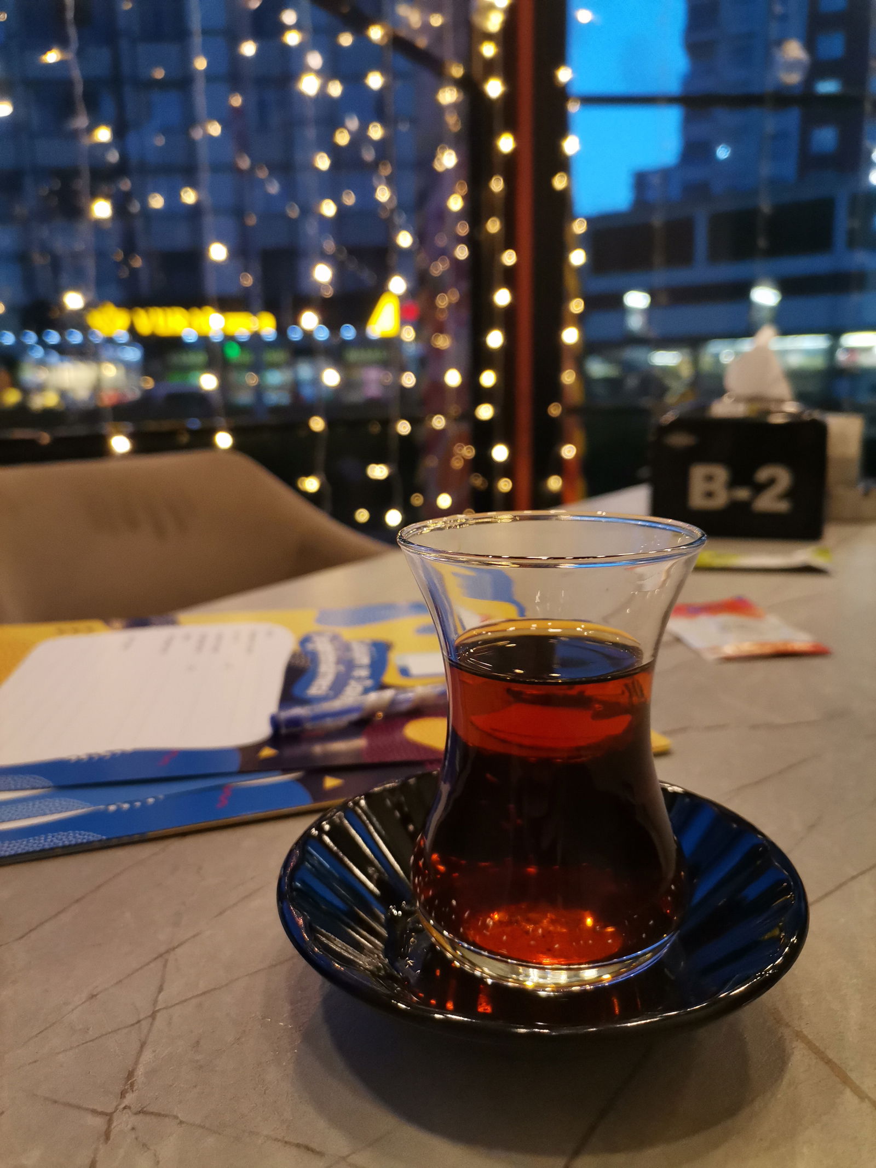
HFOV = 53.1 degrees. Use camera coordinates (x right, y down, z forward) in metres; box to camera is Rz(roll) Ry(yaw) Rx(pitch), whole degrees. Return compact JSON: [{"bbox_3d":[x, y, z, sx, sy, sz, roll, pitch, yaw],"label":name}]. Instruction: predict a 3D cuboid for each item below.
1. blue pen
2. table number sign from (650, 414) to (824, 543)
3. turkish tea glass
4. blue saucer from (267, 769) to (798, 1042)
[{"bbox_3d":[0.006,0.041,0.331,0.140,0.011,0.011,-6,13,-23],"label":"blue pen"},{"bbox_3d":[0.262,-0.099,0.775,0.137,0.100,0.105,2,13,14],"label":"table number sign"},{"bbox_3d":[0.025,0.031,0.186,0.064,0.083,0.064,-1,12,0],"label":"turkish tea glass"},{"bbox_3d":[0.023,0.071,0.194,0.109,0.020,0.109,-1,12,0],"label":"blue saucer"}]

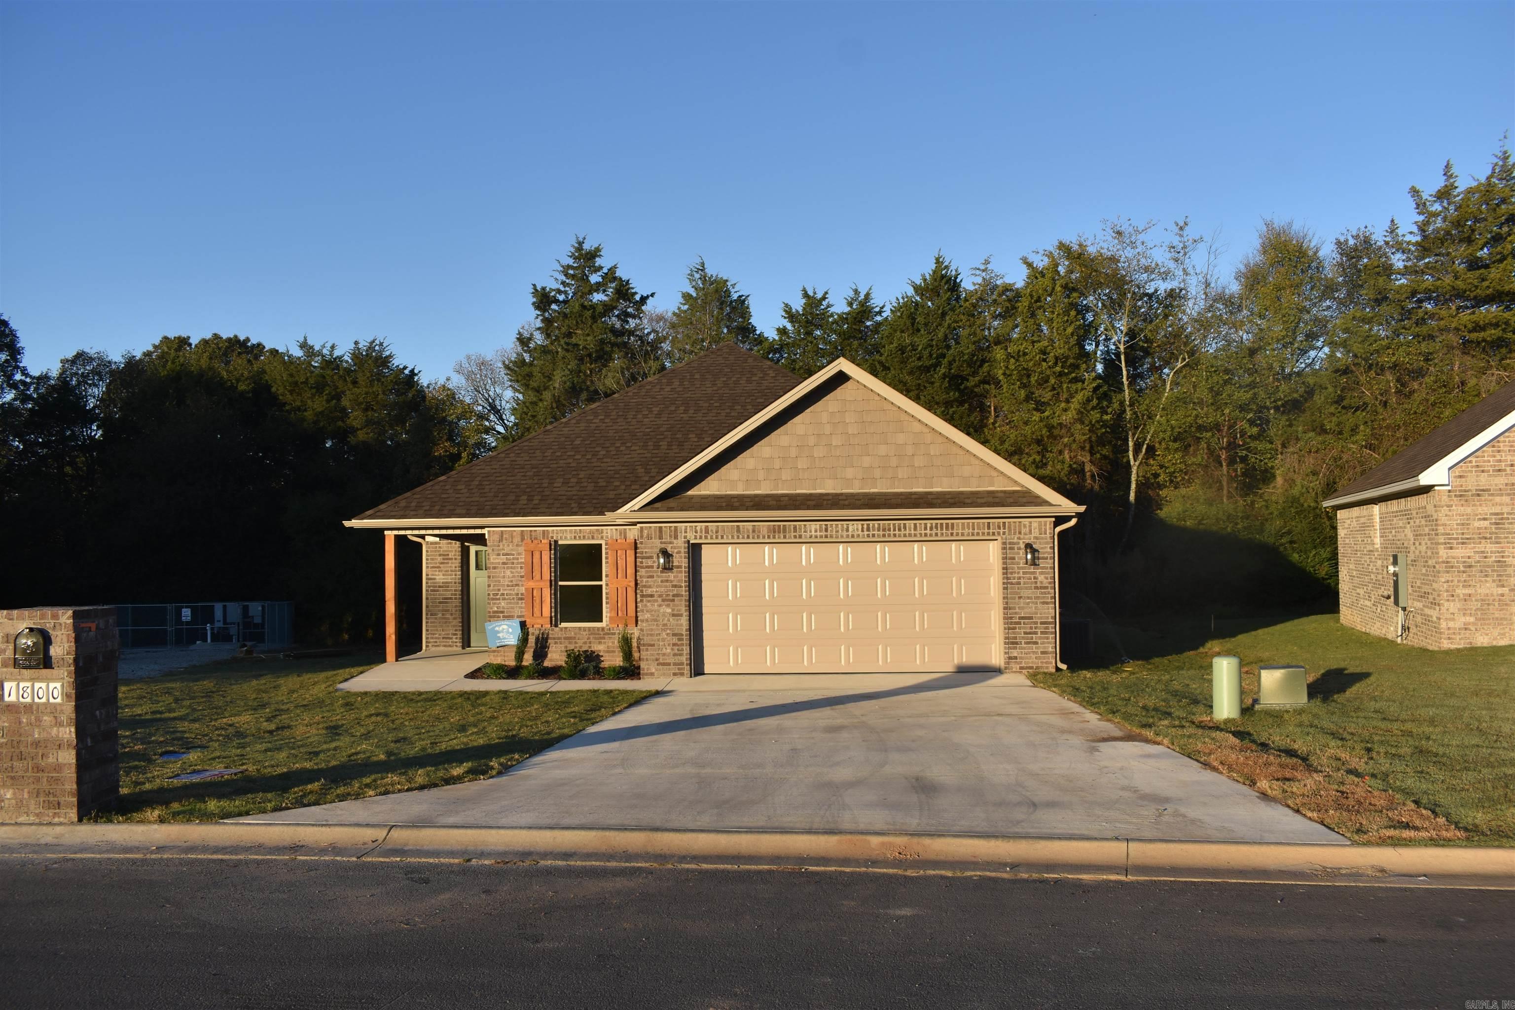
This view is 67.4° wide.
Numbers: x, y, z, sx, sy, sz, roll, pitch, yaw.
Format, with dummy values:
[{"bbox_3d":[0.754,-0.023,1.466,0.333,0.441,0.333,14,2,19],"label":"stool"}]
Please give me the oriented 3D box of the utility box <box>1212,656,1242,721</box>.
[{"bbox_3d":[5.062,1.959,12.267,0.296,0.687,0.296,-1,-2,3],"label":"utility box"}]

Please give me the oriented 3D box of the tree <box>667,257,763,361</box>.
[{"bbox_3d":[-1.560,-2.652,42.307,4.400,13.218,4.400,-1,-2,3],"label":"tree"}]

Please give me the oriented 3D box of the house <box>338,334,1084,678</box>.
[{"bbox_3d":[-0.660,-0.365,25.686,12.396,6.617,15.600,-1,-2,3],"label":"house"}]

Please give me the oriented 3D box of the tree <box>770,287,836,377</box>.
[{"bbox_3d":[1.858,-1.991,39.833,3.300,11.449,3.300,-1,-2,3],"label":"tree"}]

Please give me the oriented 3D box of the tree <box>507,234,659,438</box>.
[{"bbox_3d":[-5.898,-2.633,38.312,5.200,12.878,5.200,-1,-2,3],"label":"tree"}]

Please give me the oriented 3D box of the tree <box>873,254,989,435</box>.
[{"bbox_3d":[5.851,-2.347,36.830,4.200,11.663,4.200,-1,-2,3],"label":"tree"}]

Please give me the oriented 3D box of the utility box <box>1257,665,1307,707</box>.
[{"bbox_3d":[5.907,2.068,13.014,0.579,0.486,0.450,-1,-2,5],"label":"utility box"}]

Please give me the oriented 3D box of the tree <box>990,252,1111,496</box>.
[{"bbox_3d":[9.015,-2.217,34.340,4.000,10.962,4.000,-1,-2,3],"label":"tree"}]

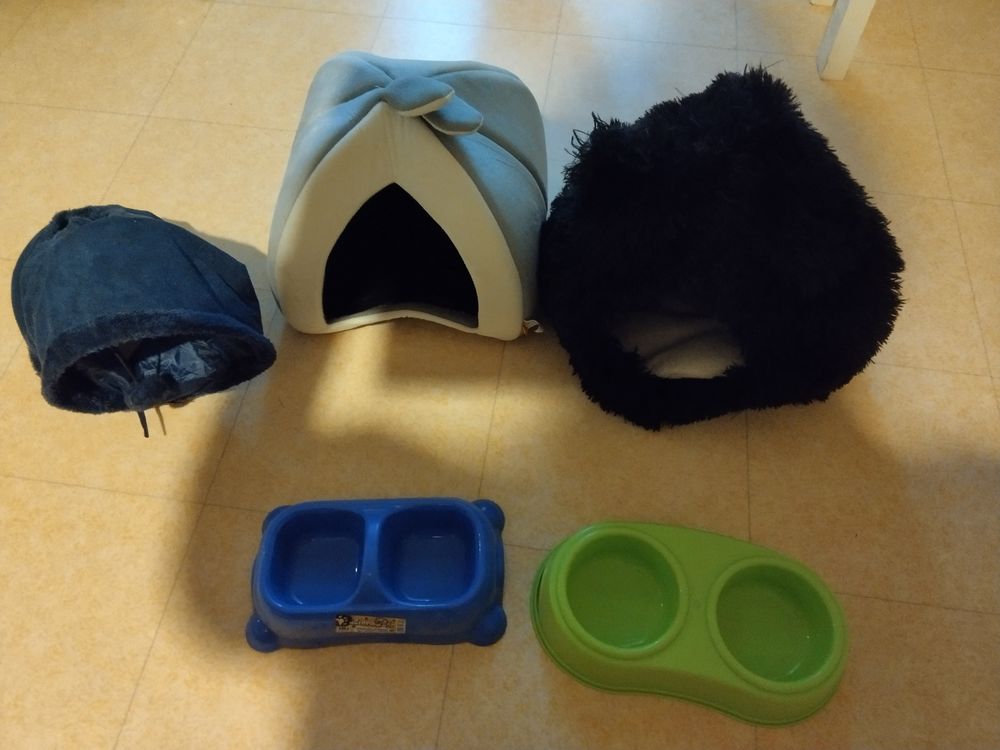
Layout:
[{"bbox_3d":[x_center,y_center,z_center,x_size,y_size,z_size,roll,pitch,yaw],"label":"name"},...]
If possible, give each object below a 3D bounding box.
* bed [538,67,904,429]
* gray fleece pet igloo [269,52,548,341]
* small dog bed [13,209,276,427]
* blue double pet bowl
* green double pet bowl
[{"bbox_3d":[0.275,-0.193,0.891,0.430,0.300,0.430,15,60,9],"label":"bed"},{"bbox_3d":[-0.110,-0.269,0.946,0.350,0.280,0.345,4,59,2],"label":"gray fleece pet igloo"},{"bbox_3d":[-0.446,-0.110,0.923,0.290,0.150,0.265,-10,59,-6],"label":"small dog bed"},{"bbox_3d":[-0.126,0.205,0.790,0.260,0.055,0.150,-1,59,-1],"label":"blue double pet bowl"},{"bbox_3d":[0.197,0.241,0.772,0.328,0.052,0.180,10,59,5],"label":"green double pet bowl"}]

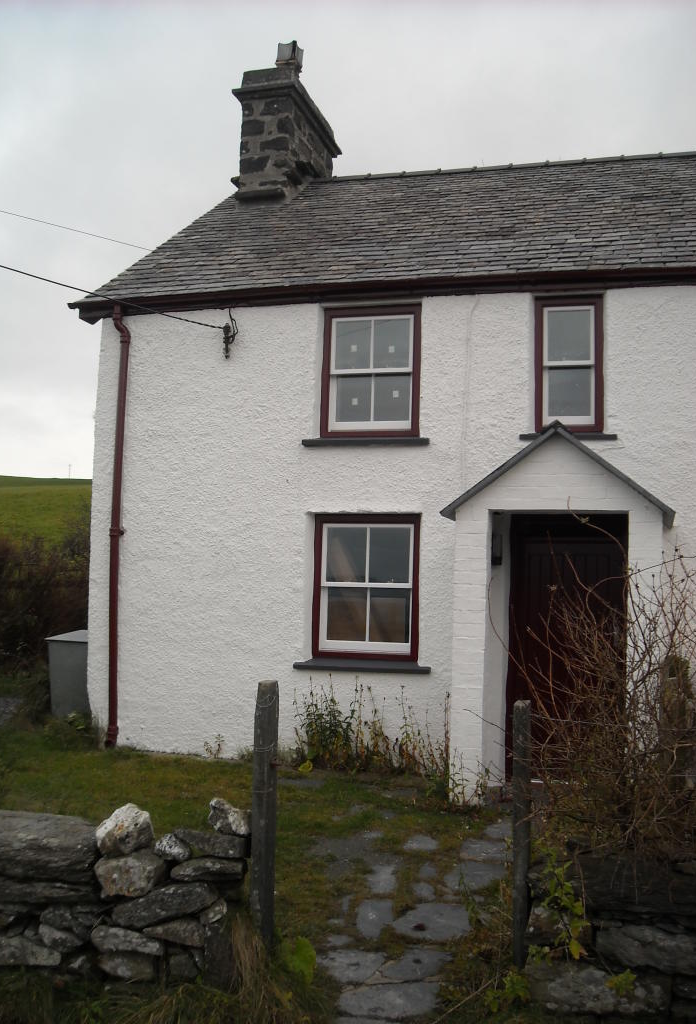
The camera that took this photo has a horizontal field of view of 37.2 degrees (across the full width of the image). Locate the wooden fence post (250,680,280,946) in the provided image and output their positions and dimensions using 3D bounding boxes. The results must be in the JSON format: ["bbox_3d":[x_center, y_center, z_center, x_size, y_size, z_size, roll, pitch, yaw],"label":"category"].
[{"bbox_3d":[-0.363,1.318,4.500,0.097,1.161,0.097,0,-4,16],"label":"wooden fence post"}]

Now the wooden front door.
[{"bbox_3d":[1.807,1.111,8.523,0.955,2.191,0.080,0,-4,16],"label":"wooden front door"}]

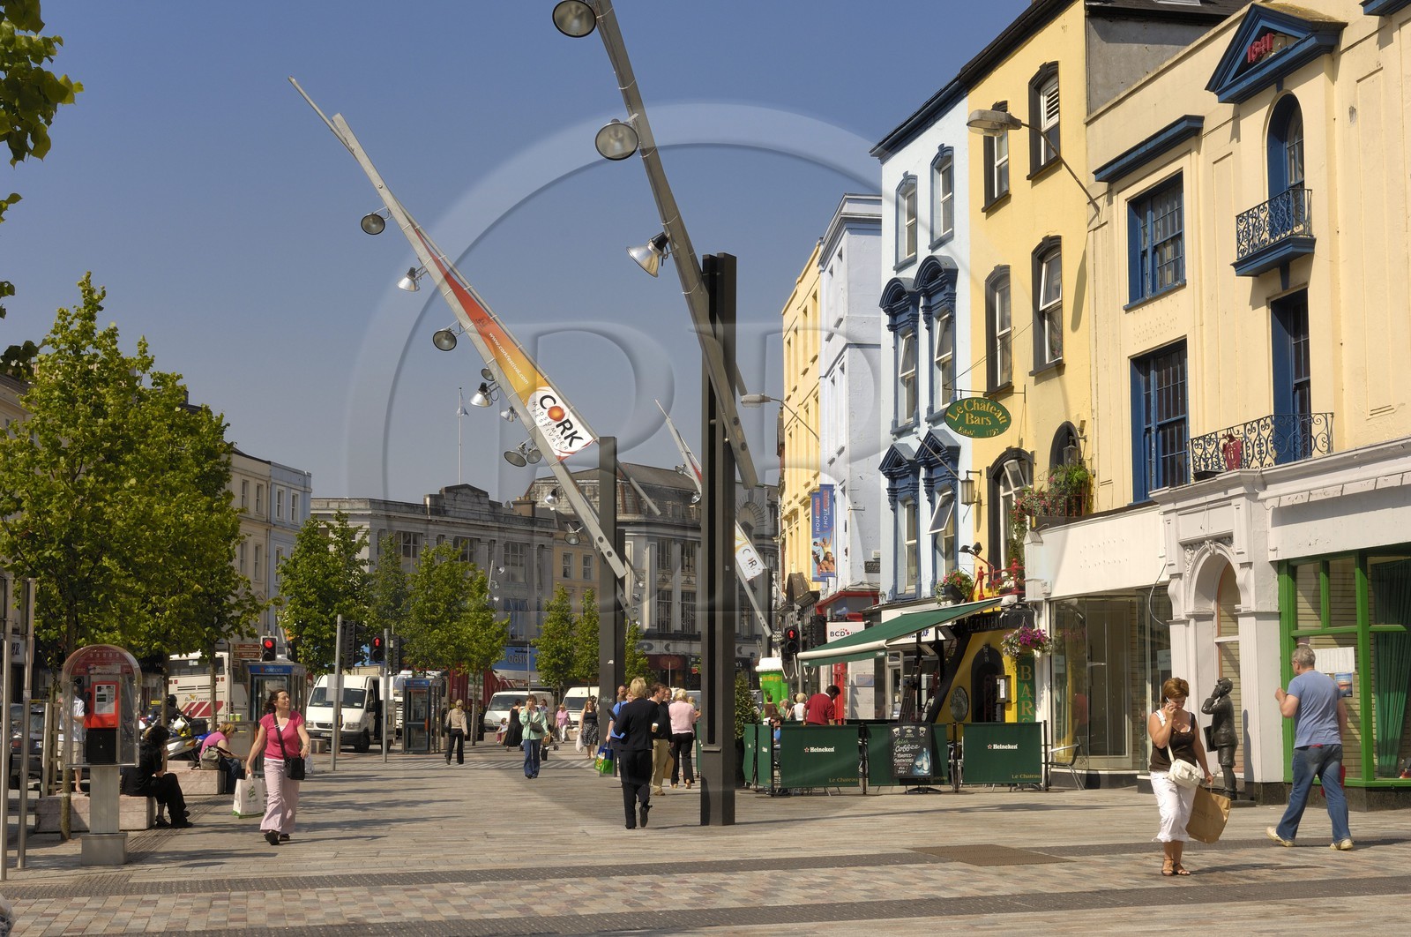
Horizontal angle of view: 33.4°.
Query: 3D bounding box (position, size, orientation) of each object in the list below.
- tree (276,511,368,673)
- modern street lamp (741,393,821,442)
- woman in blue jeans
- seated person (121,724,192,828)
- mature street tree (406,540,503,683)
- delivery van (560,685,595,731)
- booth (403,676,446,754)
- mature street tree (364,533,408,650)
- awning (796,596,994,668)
[{"bbox_3d":[-11.601,4.975,71.365,2.785,7.396,2.800,0,-6,0],"label":"tree"},{"bbox_3d":[2.088,-1.407,65.428,2.294,1.366,0.350,0,-6,-3],"label":"modern street lamp"},{"bbox_3d":[-3.392,5.316,46.576,0.550,1.618,0.420,1,-6,-6],"label":"woman in blue jeans"},{"bbox_3d":[-6.887,3.864,29.466,0.860,1.289,0.520,1,-6,-12],"label":"seated person"},{"bbox_3d":[-8.797,6.222,82.798,3.623,7.213,3.300,0,-6,0],"label":"mature street tree"},{"bbox_3d":[-6.337,12.601,121.630,2.000,2.450,5.200,0,-6,0],"label":"delivery van"},{"bbox_3d":[-8.665,7.553,71.819,0.900,2.289,0.900,-2,-6,16],"label":"booth"},{"bbox_3d":[-10.408,5.658,76.824,2.000,7.114,2.000,0,-6,0],"label":"mature street tree"},{"bbox_3d":[3.349,2.929,41.717,2.252,1.053,6.737,1,-6,-11],"label":"awning"}]

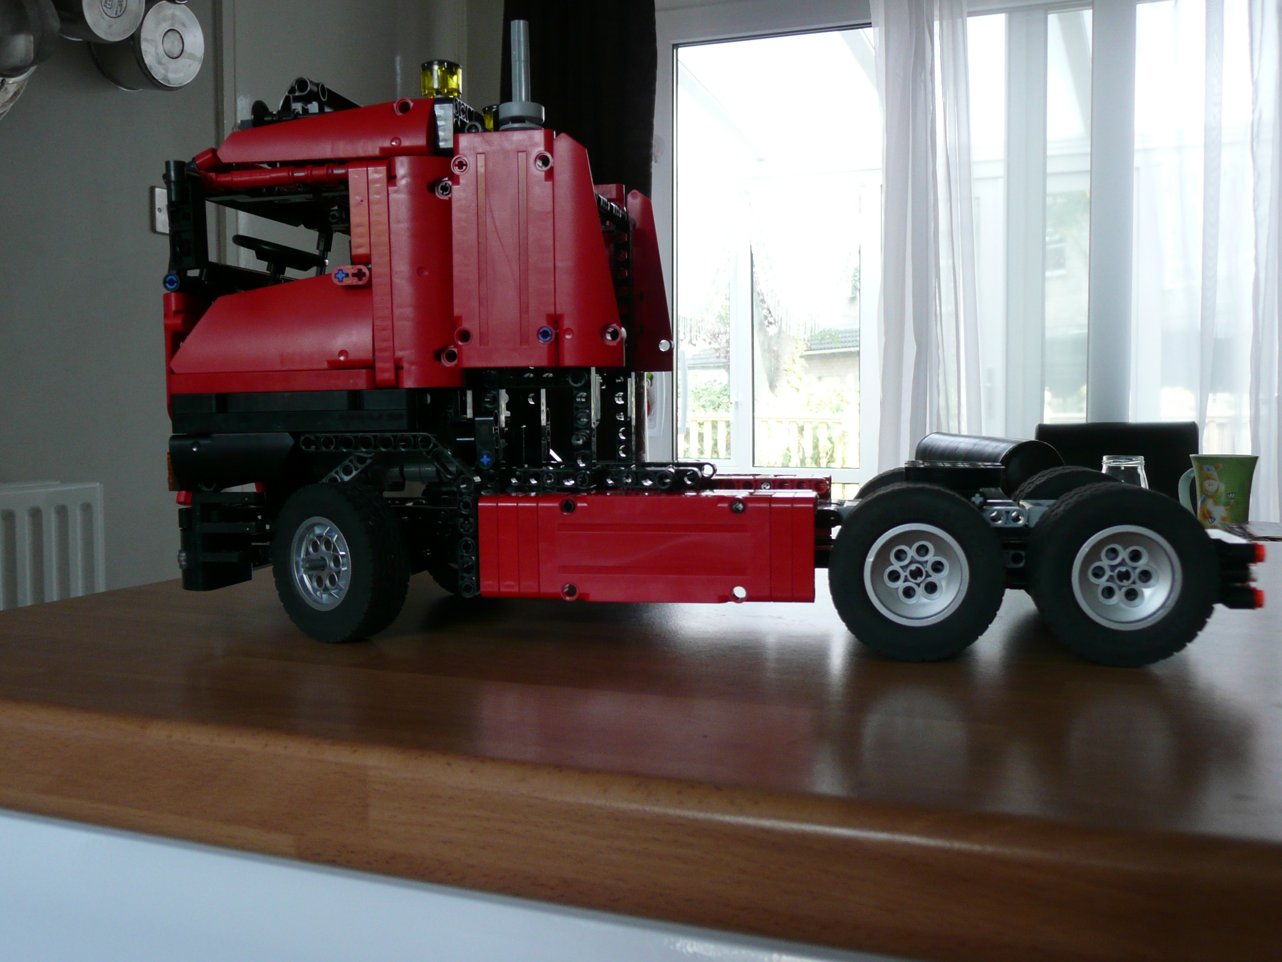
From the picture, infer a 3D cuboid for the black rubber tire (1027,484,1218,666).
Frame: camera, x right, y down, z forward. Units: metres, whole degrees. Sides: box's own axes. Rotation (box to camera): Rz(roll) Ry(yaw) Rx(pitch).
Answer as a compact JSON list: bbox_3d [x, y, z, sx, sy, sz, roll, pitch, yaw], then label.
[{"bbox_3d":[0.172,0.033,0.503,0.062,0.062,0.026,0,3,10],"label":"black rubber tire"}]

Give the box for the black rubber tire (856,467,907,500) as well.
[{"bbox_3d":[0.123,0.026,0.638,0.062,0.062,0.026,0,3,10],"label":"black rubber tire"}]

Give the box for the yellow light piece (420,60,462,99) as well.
[{"bbox_3d":[-0.079,-0.159,0.555,0.016,0.013,0.016,-1,3,0],"label":"yellow light piece"}]

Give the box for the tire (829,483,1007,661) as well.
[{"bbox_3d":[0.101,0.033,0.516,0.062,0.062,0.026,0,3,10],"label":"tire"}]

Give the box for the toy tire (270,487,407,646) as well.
[{"bbox_3d":[-0.119,0.032,0.556,0.062,0.062,0.021,2,4,39],"label":"toy tire"}]

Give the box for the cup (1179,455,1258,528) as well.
[{"bbox_3d":[0.800,0.015,1.950,0.108,0.103,0.090,1,3,22],"label":"cup"}]

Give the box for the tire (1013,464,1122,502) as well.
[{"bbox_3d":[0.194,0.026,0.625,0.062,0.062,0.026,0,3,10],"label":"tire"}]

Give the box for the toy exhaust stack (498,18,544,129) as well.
[{"bbox_3d":[-0.047,-0.159,0.556,0.018,0.045,0.018,0,3,10],"label":"toy exhaust stack"}]

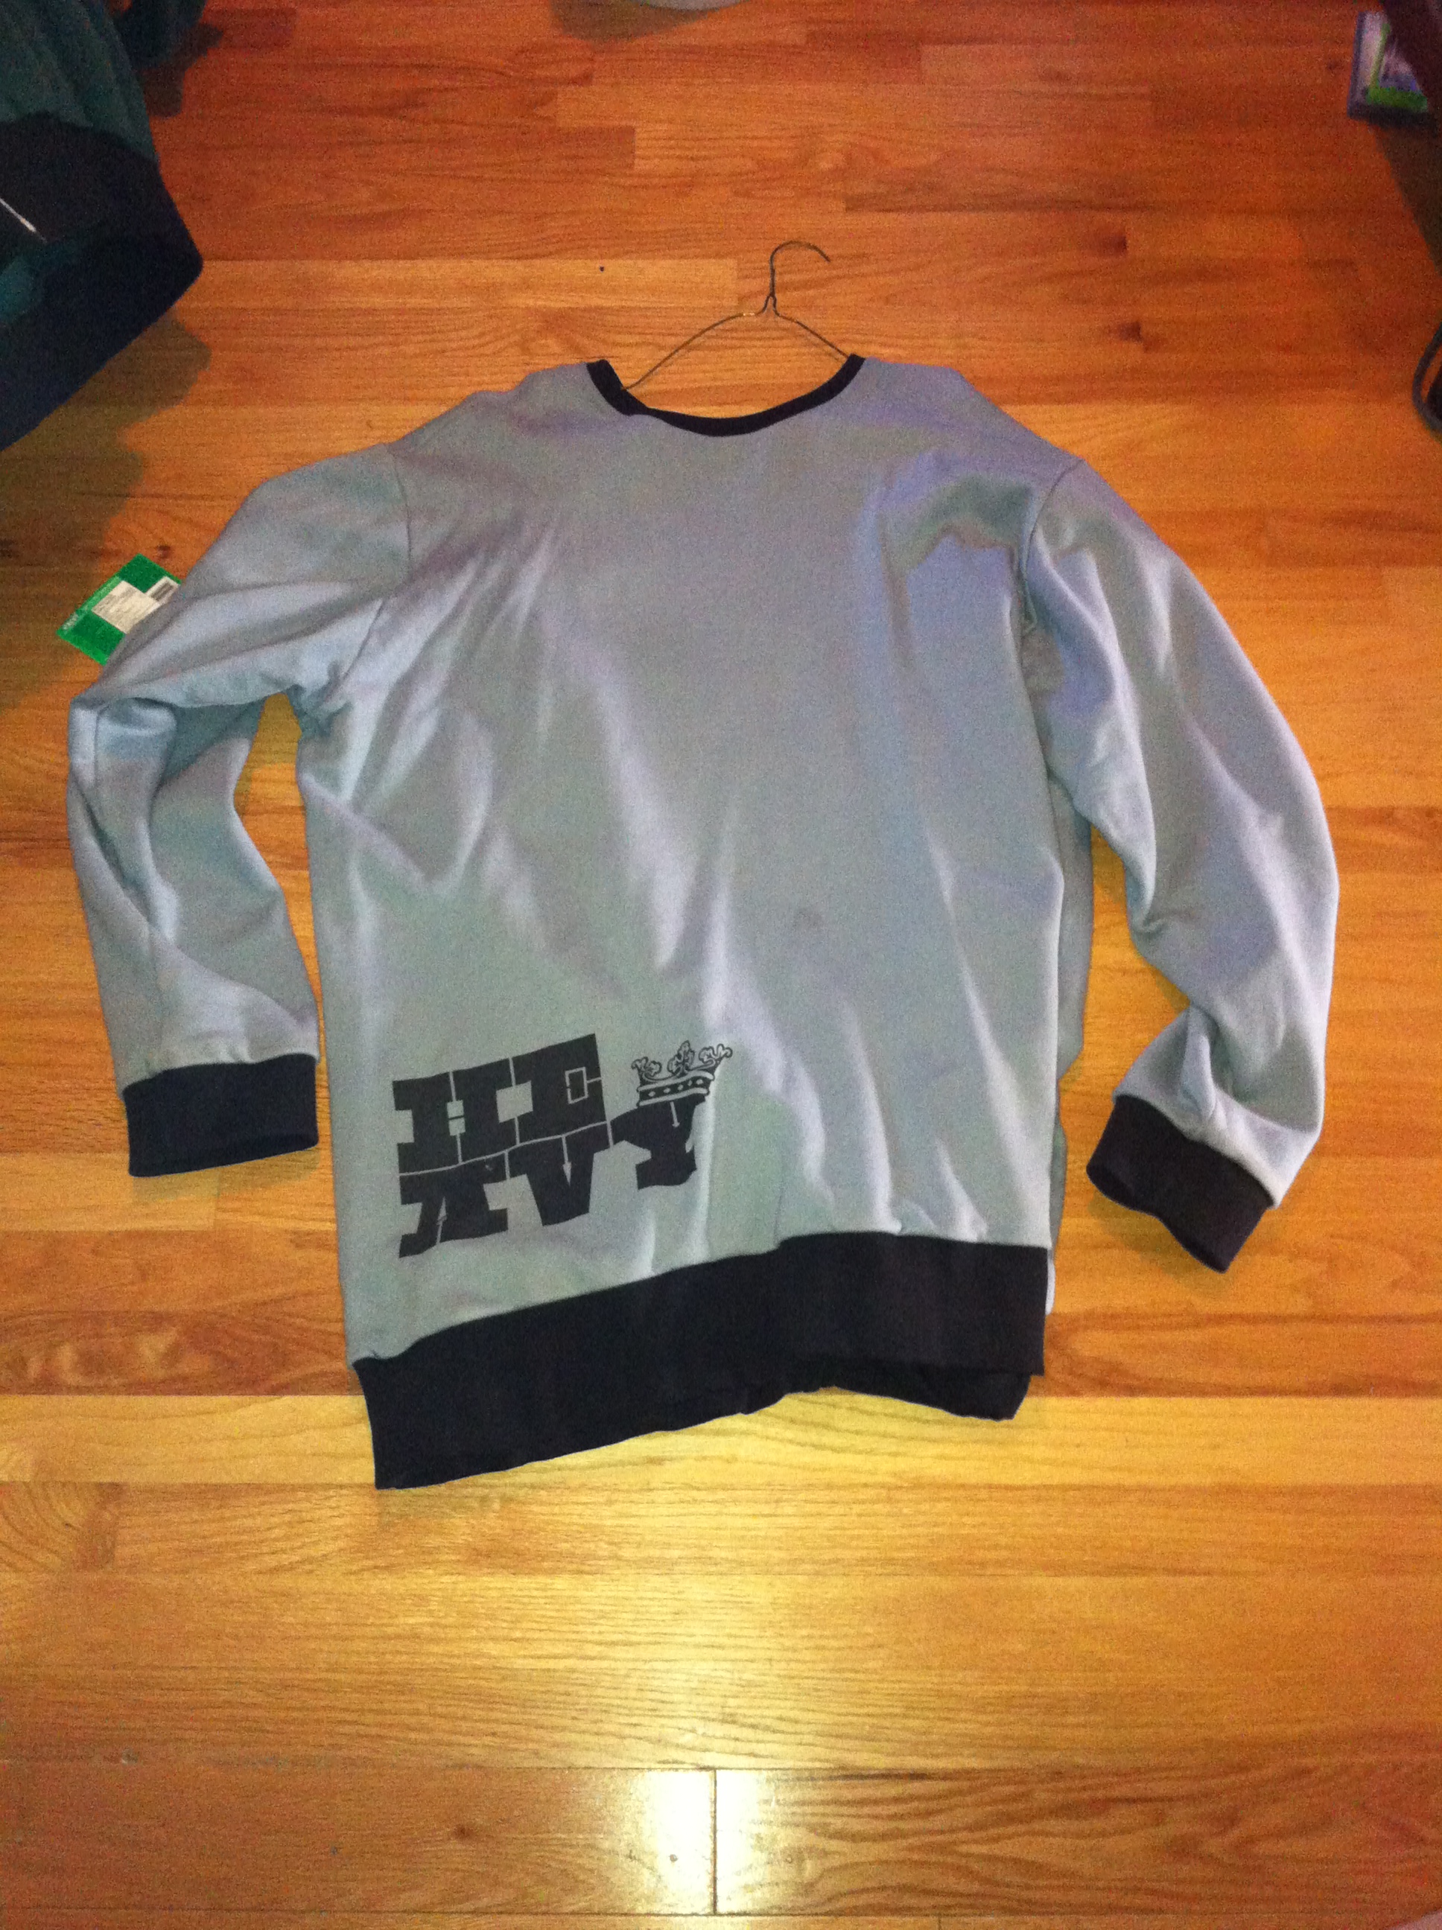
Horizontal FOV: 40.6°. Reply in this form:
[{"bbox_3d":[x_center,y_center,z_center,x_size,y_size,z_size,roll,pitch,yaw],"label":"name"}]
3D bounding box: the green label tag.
[{"bbox_3d":[-0.481,-0.286,1.577,0.061,0.004,0.098,33,68,15],"label":"green label tag"}]

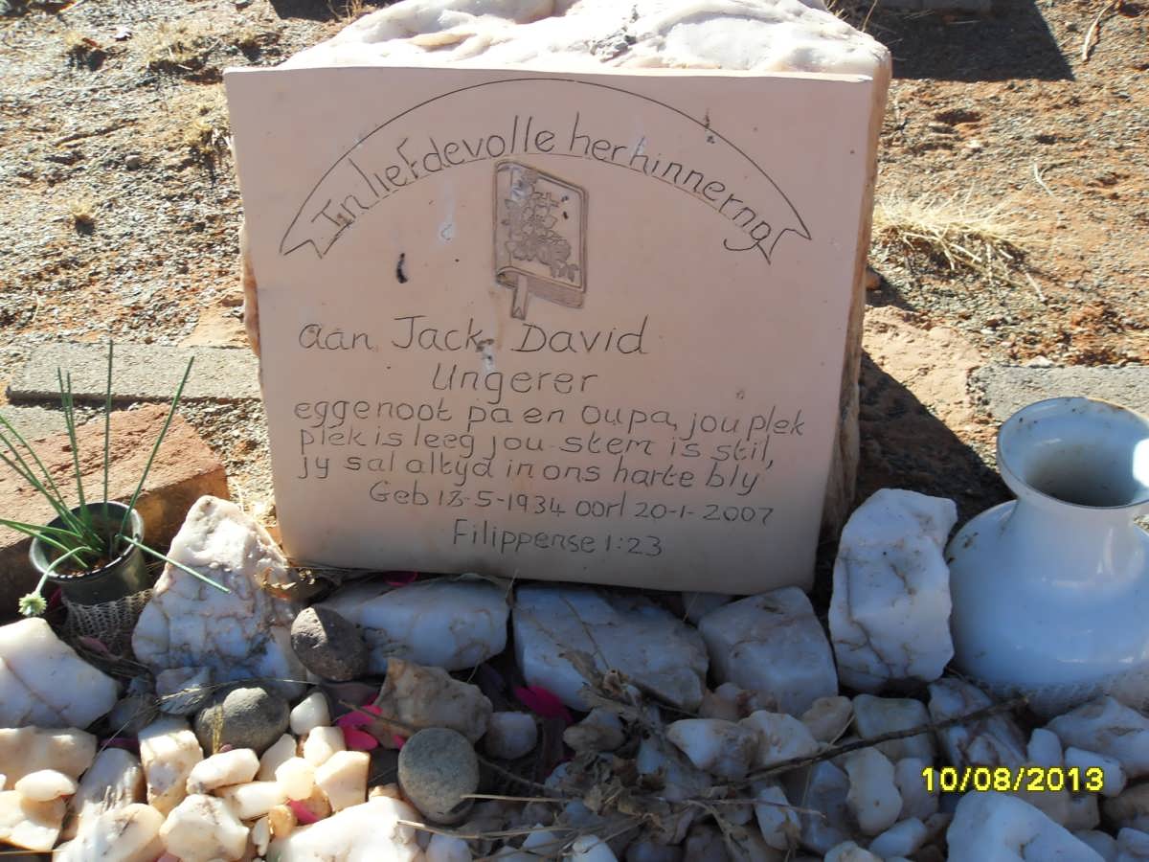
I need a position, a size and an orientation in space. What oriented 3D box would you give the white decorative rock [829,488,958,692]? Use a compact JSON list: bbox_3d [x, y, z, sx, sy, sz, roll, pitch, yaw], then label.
[{"bbox_3d":[0.286,0.143,1.040,0.105,0.180,0.092,-1,34,0],"label":"white decorative rock"}]

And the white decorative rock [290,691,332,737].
[{"bbox_3d":[-0.225,0.240,0.991,0.035,0.035,0.035,-1,33,0],"label":"white decorative rock"}]

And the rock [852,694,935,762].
[{"bbox_3d":[0.266,0.249,0.968,0.067,0.047,0.051,-1,33,0],"label":"rock"}]

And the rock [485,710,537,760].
[{"bbox_3d":[-0.053,0.255,0.974,0.044,0.037,0.039,-1,33,0],"label":"rock"}]

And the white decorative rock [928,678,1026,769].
[{"bbox_3d":[0.336,0.244,0.970,0.083,0.054,0.070,0,38,0],"label":"white decorative rock"}]

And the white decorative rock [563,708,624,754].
[{"bbox_3d":[0.017,0.263,1.020,0.052,0.035,0.035,-1,34,0],"label":"white decorative rock"}]

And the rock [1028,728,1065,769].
[{"bbox_3d":[0.387,0.260,0.951,0.031,0.030,0.030,0,38,0],"label":"rock"}]

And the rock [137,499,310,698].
[{"bbox_3d":[-0.319,0.150,1.048,0.150,0.180,0.108,-1,34,0],"label":"rock"}]

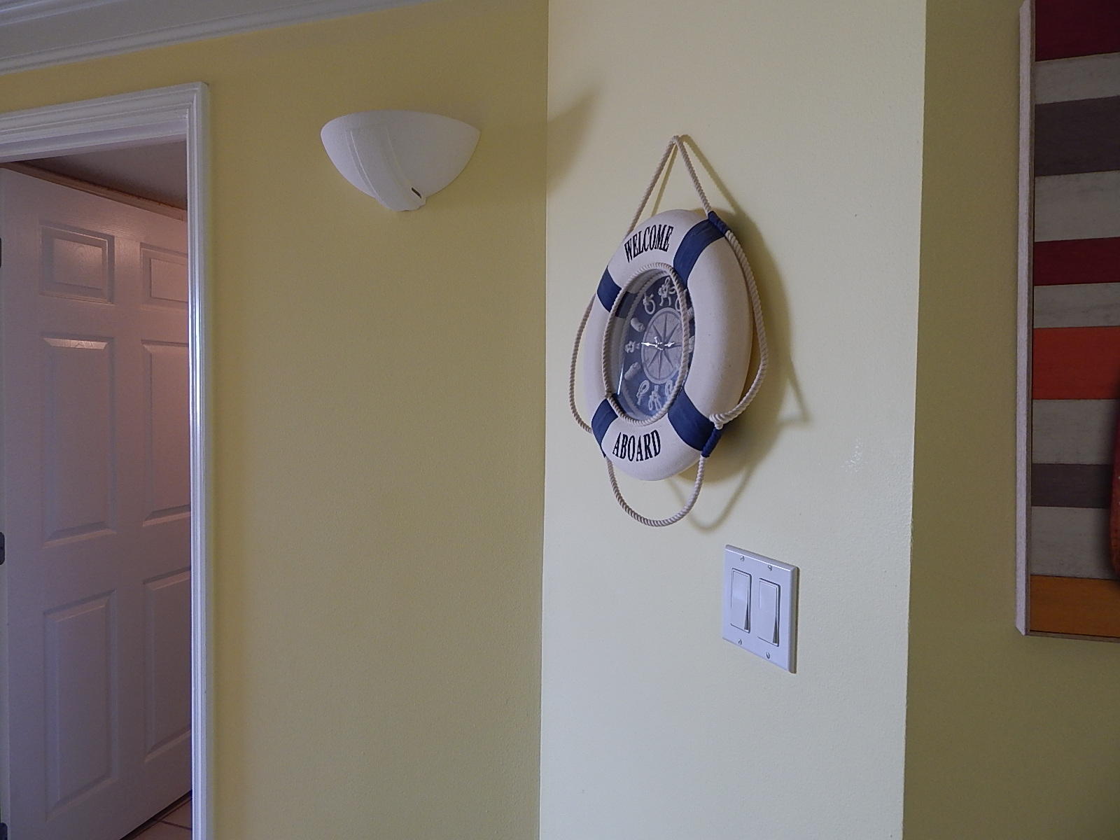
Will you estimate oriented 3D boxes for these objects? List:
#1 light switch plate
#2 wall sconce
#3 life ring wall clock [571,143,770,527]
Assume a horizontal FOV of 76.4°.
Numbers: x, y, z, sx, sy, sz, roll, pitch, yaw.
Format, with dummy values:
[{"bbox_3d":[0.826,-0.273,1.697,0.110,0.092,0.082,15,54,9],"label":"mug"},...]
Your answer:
[{"bbox_3d":[0.221,0.209,0.802,0.010,0.115,0.116,0,2,-27],"label":"light switch plate"},{"bbox_3d":[-0.322,-0.468,1.310,0.320,0.143,0.138,1,2,18],"label":"wall sconce"},{"bbox_3d":[0.118,-0.115,0.939,0.065,0.511,0.450,0,2,-27],"label":"life ring wall clock"}]

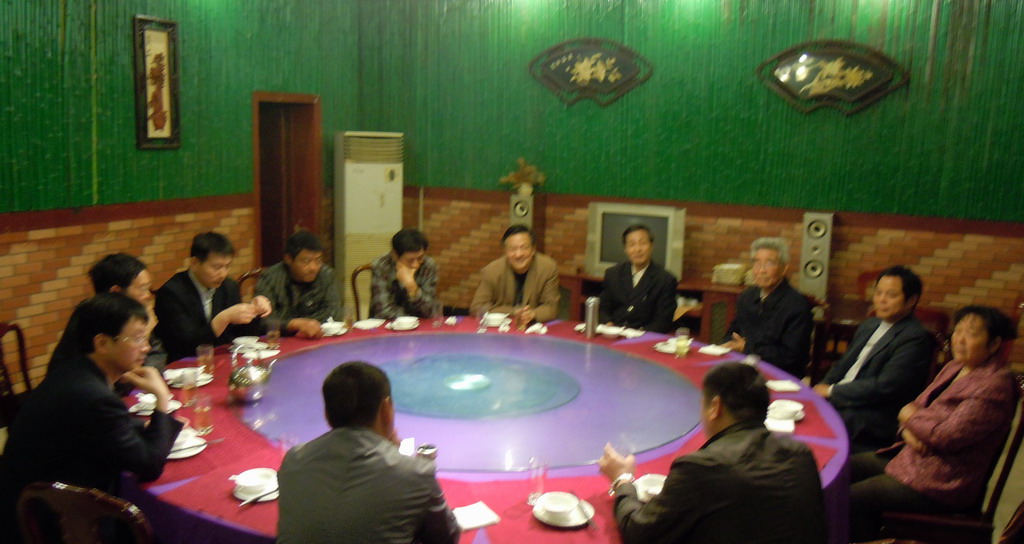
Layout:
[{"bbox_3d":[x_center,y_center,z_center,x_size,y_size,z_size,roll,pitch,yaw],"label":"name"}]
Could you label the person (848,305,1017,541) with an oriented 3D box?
[{"bbox_3d":[1.509,0.710,3.387,0.730,1.230,0.500,3,10,9],"label":"person"}]

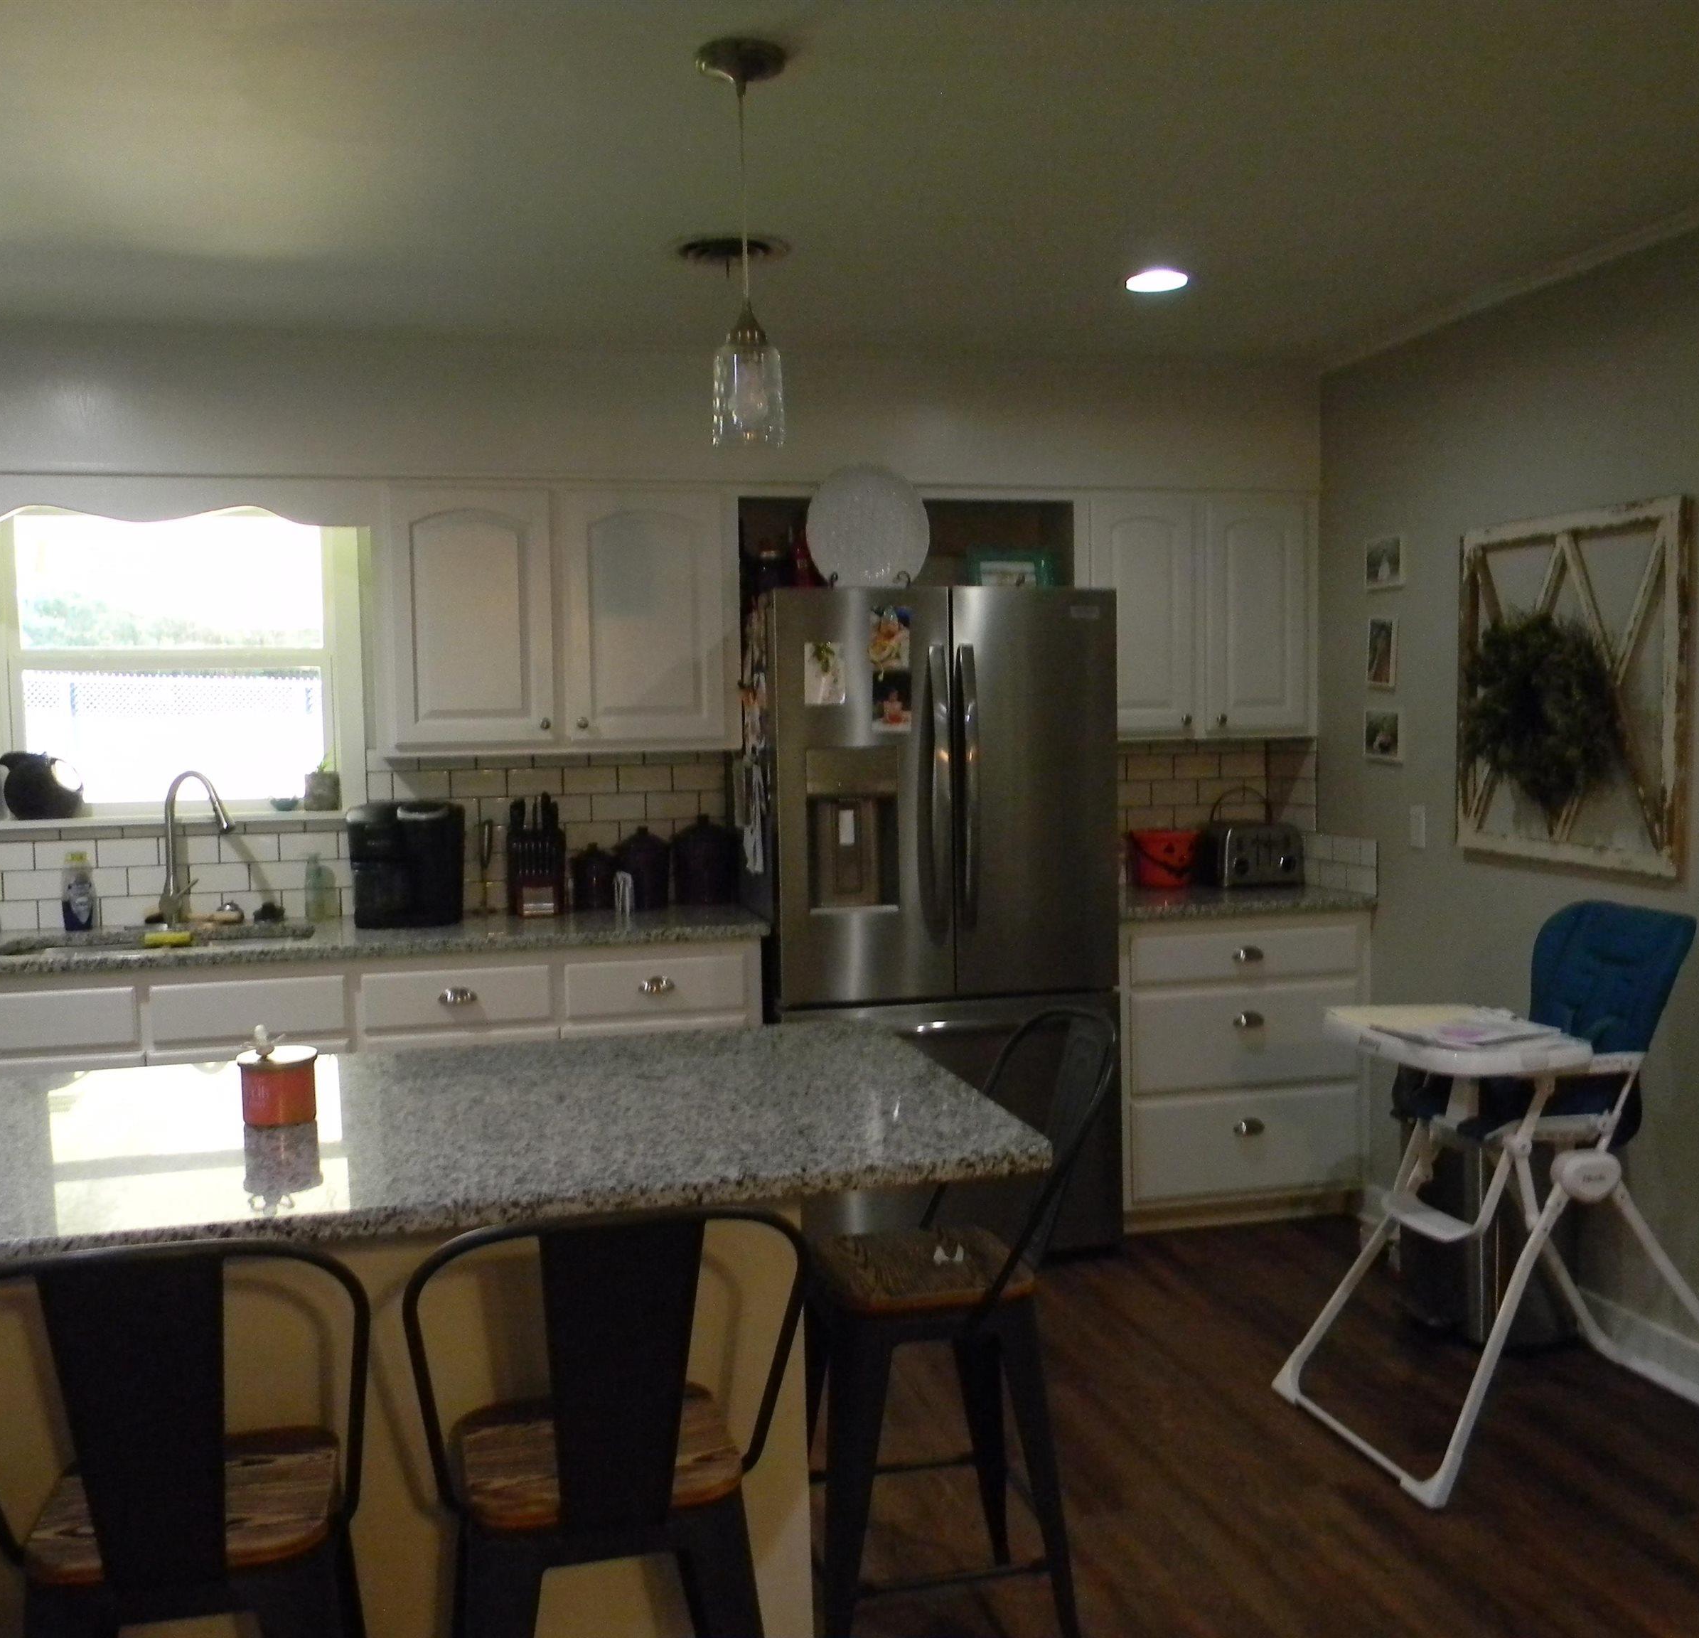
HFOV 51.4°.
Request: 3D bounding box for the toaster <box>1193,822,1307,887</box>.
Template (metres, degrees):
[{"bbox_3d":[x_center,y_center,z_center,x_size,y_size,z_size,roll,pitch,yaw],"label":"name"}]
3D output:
[{"bbox_3d":[1.203,0.095,5.351,0.257,0.195,0.245,-2,4,-13],"label":"toaster"}]

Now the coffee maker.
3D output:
[{"bbox_3d":[-1.172,0.114,4.698,0.287,0.323,0.300,-2,3,-13],"label":"coffee maker"}]

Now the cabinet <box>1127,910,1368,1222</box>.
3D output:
[{"bbox_3d":[1.024,0.684,5.159,0.728,0.883,0.620,-2,4,-13],"label":"cabinet"}]

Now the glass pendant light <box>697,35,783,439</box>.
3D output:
[{"bbox_3d":[-0.157,-0.857,2.658,0.130,0.580,0.130,-2,4,-13],"label":"glass pendant light"}]

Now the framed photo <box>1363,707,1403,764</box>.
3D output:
[{"bbox_3d":[1.447,-0.230,4.776,0.016,0.139,0.183,-2,3,-13],"label":"framed photo"}]

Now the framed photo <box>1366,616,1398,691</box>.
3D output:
[{"bbox_3d":[1.450,-0.455,4.794,0.017,0.186,0.136,-2,4,-13],"label":"framed photo"}]

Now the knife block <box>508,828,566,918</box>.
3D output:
[{"bbox_3d":[-0.860,0.132,4.843,0.150,0.242,0.180,-2,4,-13],"label":"knife block"}]

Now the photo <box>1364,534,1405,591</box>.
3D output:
[{"bbox_3d":[1.439,-0.688,4.744,0.016,0.138,0.183,-2,3,-13],"label":"photo"}]

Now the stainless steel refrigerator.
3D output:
[{"bbox_3d":[0.192,0.275,4.845,0.912,1.763,0.735,-2,4,-13],"label":"stainless steel refrigerator"}]

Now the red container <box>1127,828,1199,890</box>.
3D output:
[{"bbox_3d":[0.945,0.119,5.288,0.204,0.164,0.204,-1,4,0],"label":"red container"}]

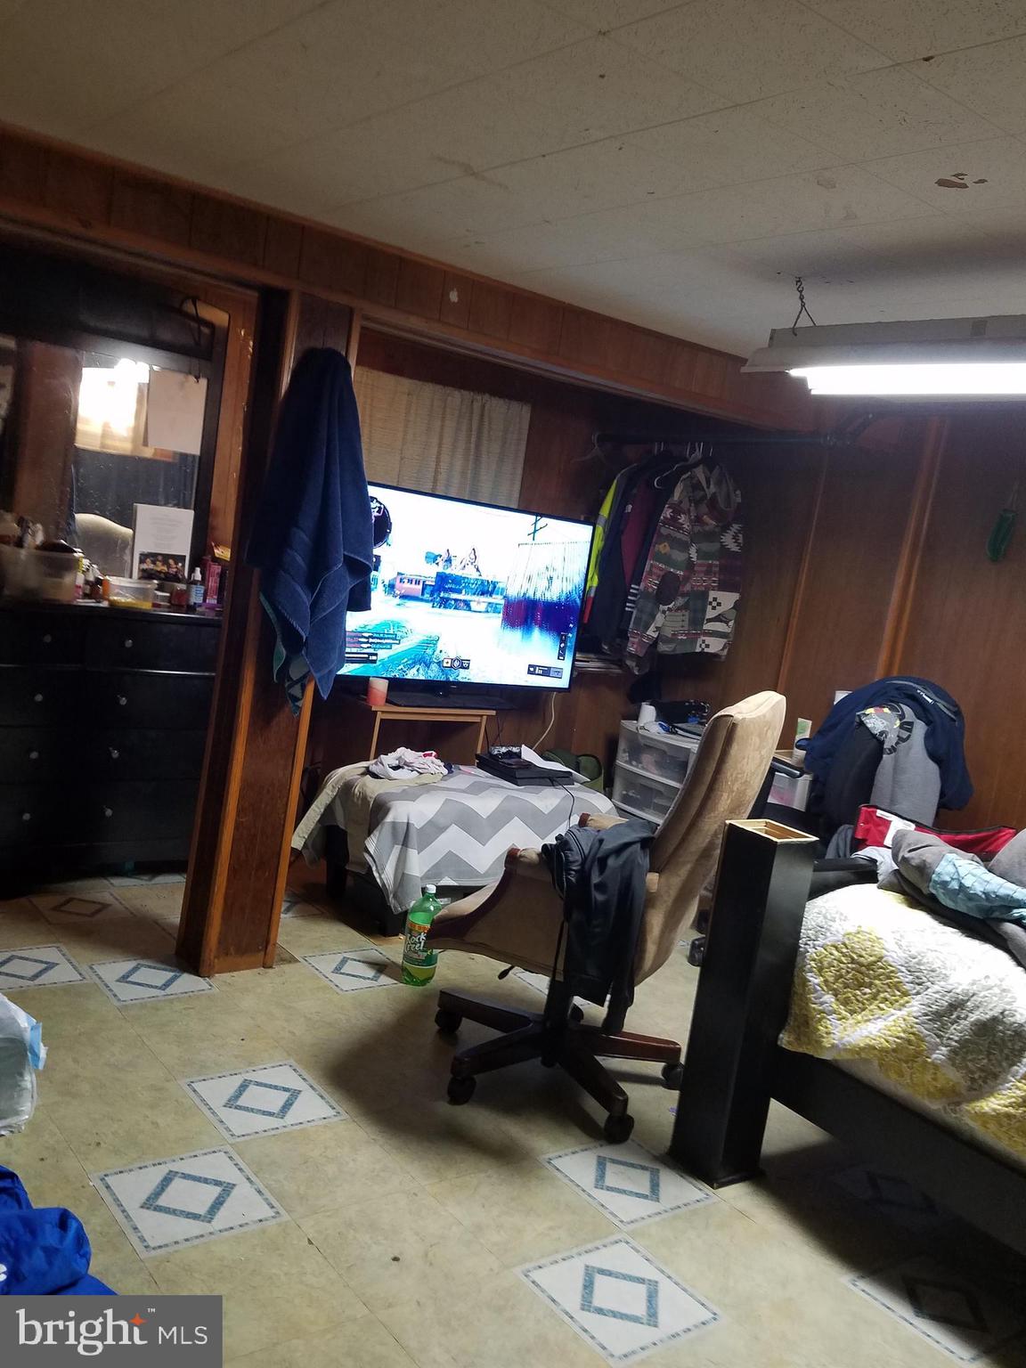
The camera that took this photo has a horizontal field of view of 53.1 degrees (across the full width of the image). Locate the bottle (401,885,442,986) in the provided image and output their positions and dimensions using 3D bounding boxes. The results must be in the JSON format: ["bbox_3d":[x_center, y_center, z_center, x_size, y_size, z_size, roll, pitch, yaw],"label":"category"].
[{"bbox_3d":[-0.287,0.816,3.341,0.111,0.316,0.111,9,5,-3],"label":"bottle"}]

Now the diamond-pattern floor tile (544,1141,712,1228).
[{"bbox_3d":[0.269,1.160,2.407,0.290,0.010,0.290,5,7,-39],"label":"diamond-pattern floor tile"}]

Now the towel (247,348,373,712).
[{"bbox_3d":[-0.575,-0.452,3.050,0.358,1.070,0.167,4,7,-39],"label":"towel"}]

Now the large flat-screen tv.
[{"bbox_3d":[-0.231,-0.401,4.581,1.410,0.810,0.070,4,7,-39],"label":"large flat-screen tv"}]

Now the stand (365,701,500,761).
[{"bbox_3d":[-0.496,0.446,4.613,0.710,0.739,0.353,4,7,-41],"label":"stand"}]

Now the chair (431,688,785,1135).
[{"bbox_3d":[0.228,0.537,2.781,0.764,1.127,0.666,11,6,23],"label":"chair"}]

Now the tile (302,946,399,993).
[{"bbox_3d":[-0.500,0.940,3.380,0.305,0.010,0.305,4,7,-39],"label":"tile"}]

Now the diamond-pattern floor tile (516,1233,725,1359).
[{"bbox_3d":[0.206,1.185,2.006,0.290,0.010,0.290,5,7,-39],"label":"diamond-pattern floor tile"}]

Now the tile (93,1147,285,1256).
[{"bbox_3d":[-0.653,1.041,2.083,0.290,0.010,0.290,5,7,-39],"label":"tile"}]

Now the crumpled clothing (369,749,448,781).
[{"bbox_3d":[-0.422,0.304,4.105,0.274,0.098,0.206,4,7,-39],"label":"crumpled clothing"}]

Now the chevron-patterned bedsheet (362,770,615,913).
[{"bbox_3d":[-0.178,0.615,4.206,1.170,0.420,0.580,5,7,-39],"label":"chevron-patterned bedsheet"}]

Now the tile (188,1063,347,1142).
[{"bbox_3d":[-0.604,1.009,2.496,0.305,0.010,0.305,4,7,-39],"label":"tile"}]

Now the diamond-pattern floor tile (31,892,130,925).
[{"bbox_3d":[-1.488,0.770,3.557,0.305,0.010,0.305,4,7,-39],"label":"diamond-pattern floor tile"}]

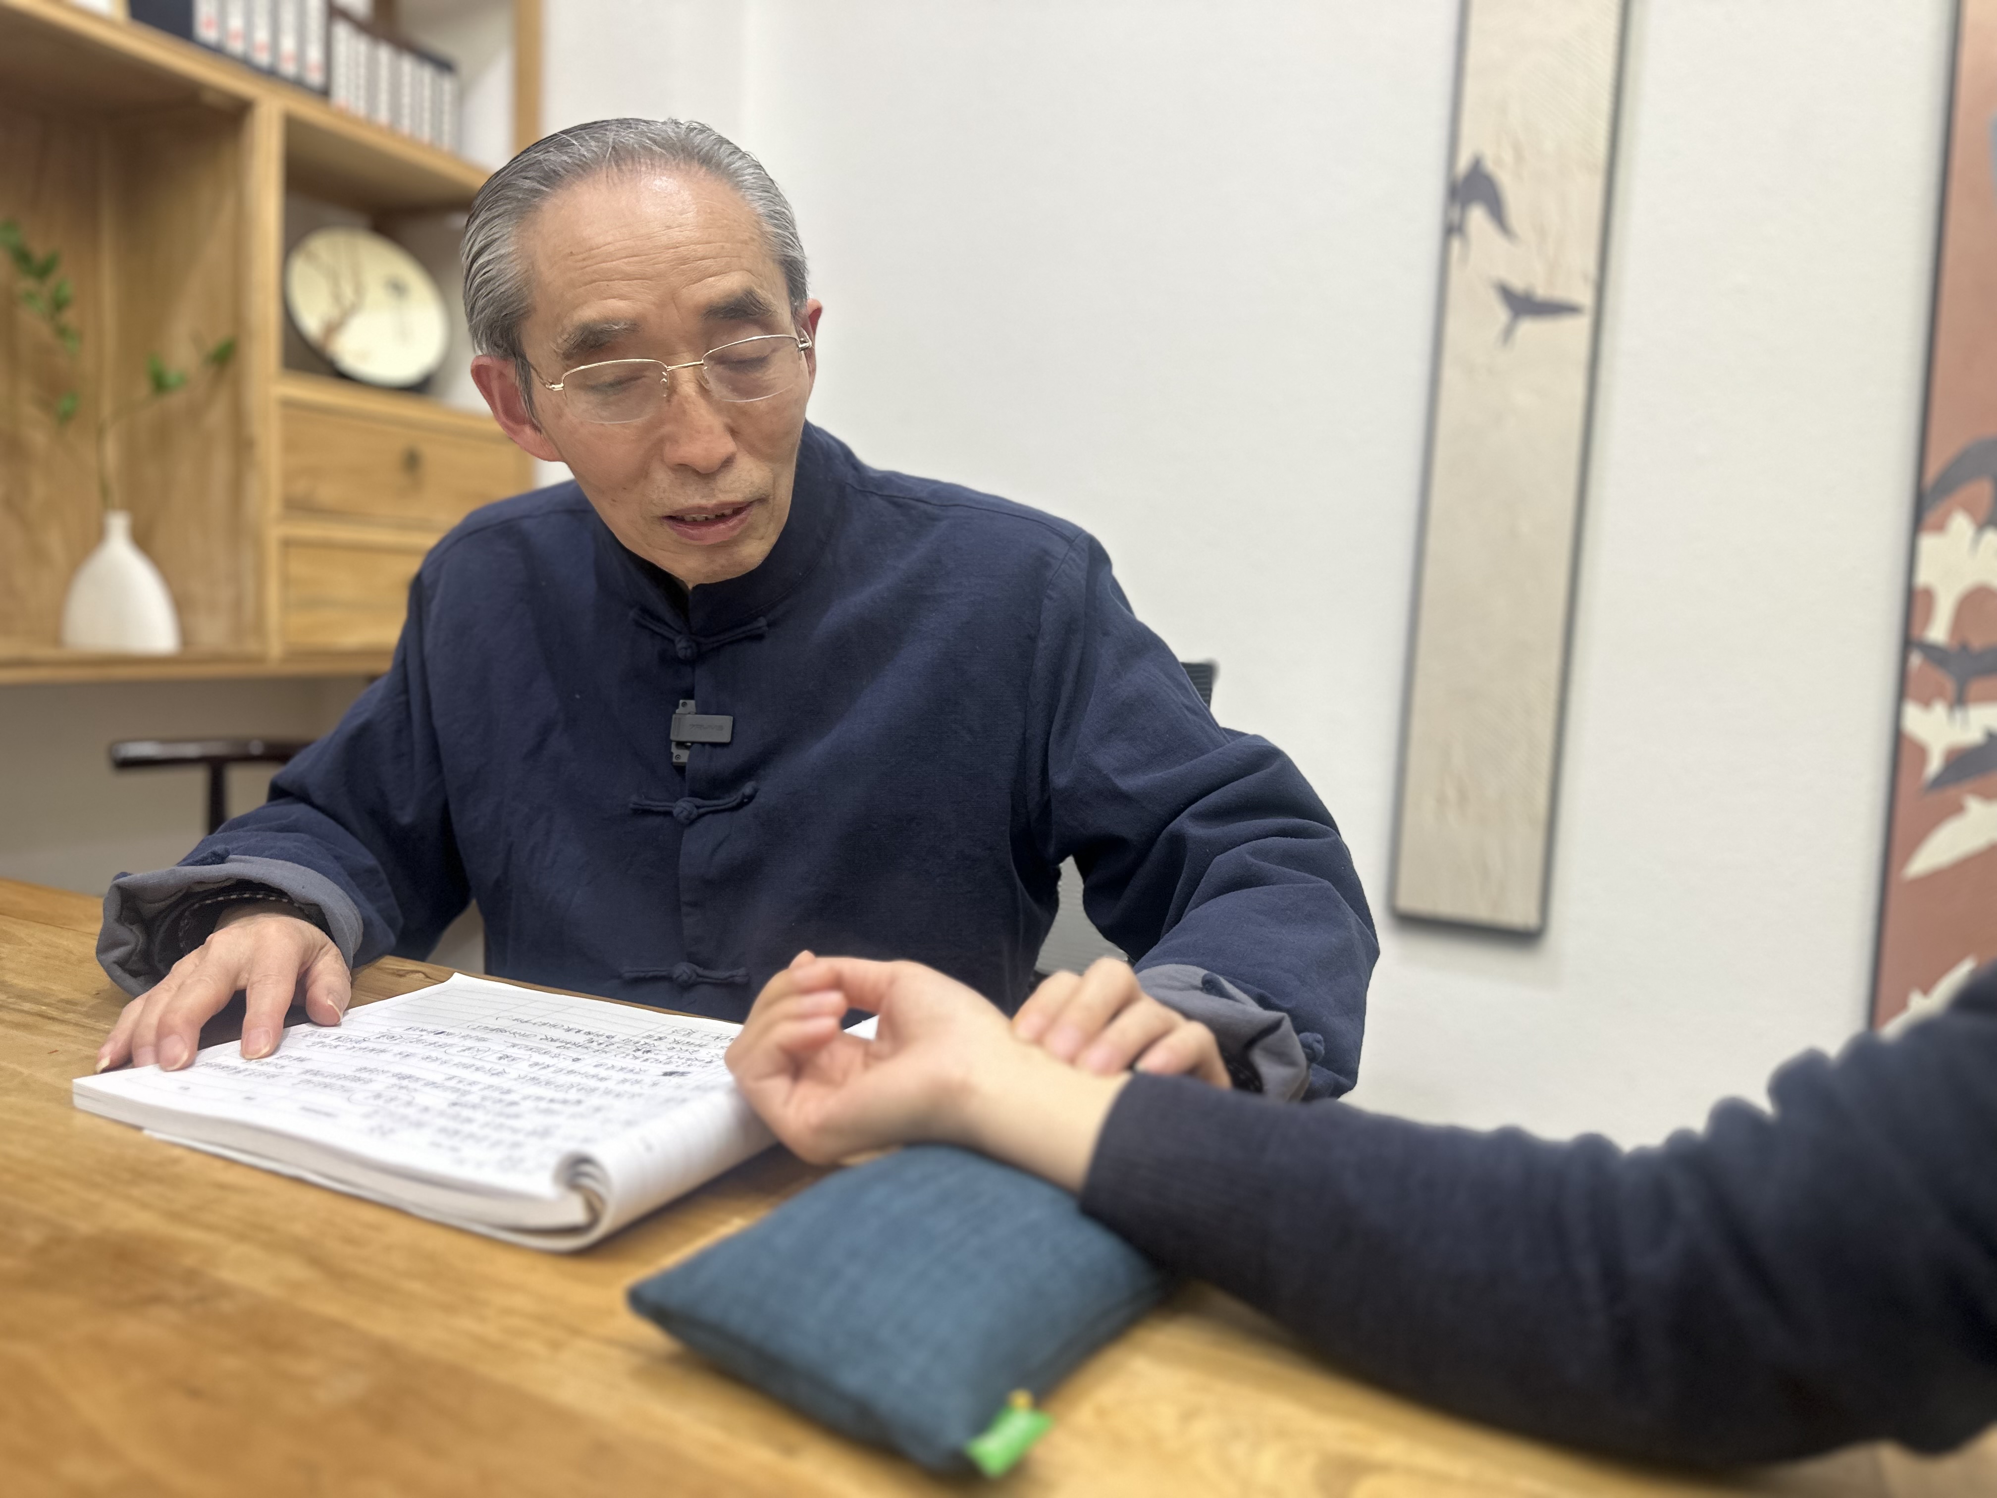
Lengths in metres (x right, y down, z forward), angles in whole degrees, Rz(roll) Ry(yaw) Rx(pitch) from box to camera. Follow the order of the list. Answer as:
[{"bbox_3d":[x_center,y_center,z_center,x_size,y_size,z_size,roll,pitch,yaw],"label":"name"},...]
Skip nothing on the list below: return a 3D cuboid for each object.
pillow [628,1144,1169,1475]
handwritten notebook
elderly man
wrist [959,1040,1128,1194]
[{"bbox_3d":[-0.031,0.183,0.482,0.142,0.047,0.138,7,7,34],"label":"pillow"},{"bbox_3d":[-0.249,0.158,0.687,0.305,0.036,0.229,5,6,25],"label":"handwritten notebook"},{"bbox_3d":[-0.127,0.282,0.913,0.680,1.260,0.660,4,6,12],"label":"elderly man"},{"bbox_3d":[0.017,0.138,0.519,0.072,0.050,0.054,7,7,34],"label":"wrist"}]

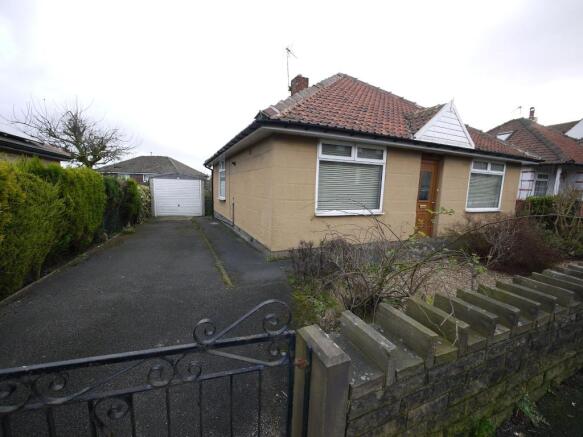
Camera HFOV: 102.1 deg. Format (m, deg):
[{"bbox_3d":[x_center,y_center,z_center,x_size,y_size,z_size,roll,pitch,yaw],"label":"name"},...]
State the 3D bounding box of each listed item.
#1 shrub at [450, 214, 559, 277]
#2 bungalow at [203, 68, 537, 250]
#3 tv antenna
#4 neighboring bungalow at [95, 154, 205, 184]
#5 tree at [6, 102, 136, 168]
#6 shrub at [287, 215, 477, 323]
[{"bbox_3d":[4.838,0.472,5.289,1.750,1.050,1.400,-2,8,-25],"label":"shrub"},{"bbox_3d":[2.101,-3.064,10.497,10.400,6.600,9.700,-2,8,-25],"label":"bungalow"},{"bbox_3d":[-0.024,-7.111,11.100,0.400,1.950,0.950,6,9,33],"label":"tv antenna"},{"bbox_3d":[-16.360,-4.983,29.251,10.472,5.475,7.800,-2,8,-25],"label":"neighboring bungalow"},{"bbox_3d":[-12.569,-3.504,13.626,5.200,6.496,5.000,-2,8,-25],"label":"tree"},{"bbox_3d":[1.240,0.571,3.632,2.300,1.100,1.600,-2,8,-25],"label":"shrub"}]

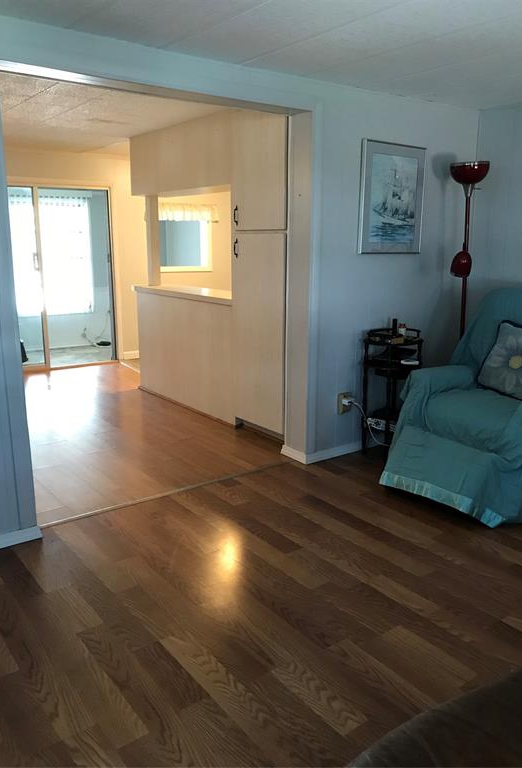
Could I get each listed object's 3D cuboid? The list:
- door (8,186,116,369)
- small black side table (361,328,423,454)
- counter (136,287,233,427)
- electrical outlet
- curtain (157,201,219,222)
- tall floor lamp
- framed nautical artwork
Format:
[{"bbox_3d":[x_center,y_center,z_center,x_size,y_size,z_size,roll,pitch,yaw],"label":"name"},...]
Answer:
[{"bbox_3d":[-2.163,-1.027,6.114,1.550,1.800,0.100,-9,16,-35],"label":"door"},{"bbox_3d":[0.791,0.071,3.739,0.350,0.755,0.350,0,13,0],"label":"small black side table"},{"bbox_3d":[-0.486,-0.296,4.983,0.460,0.900,1.520,-9,16,-35],"label":"counter"},{"bbox_3d":[0.506,0.120,3.743,0.082,0.123,0.022,-9,16,-35],"label":"electrical outlet"},{"bbox_3d":[-0.861,-1.877,6.806,0.920,0.195,0.090,-9,16,-35],"label":"curtain"},{"bbox_3d":[1.323,-0.512,4.028,0.270,1.760,0.270,-9,16,-35],"label":"tall floor lamp"},{"bbox_3d":[0.780,-1.084,3.665,0.530,0.625,0.026,-9,16,-35],"label":"framed nautical artwork"}]

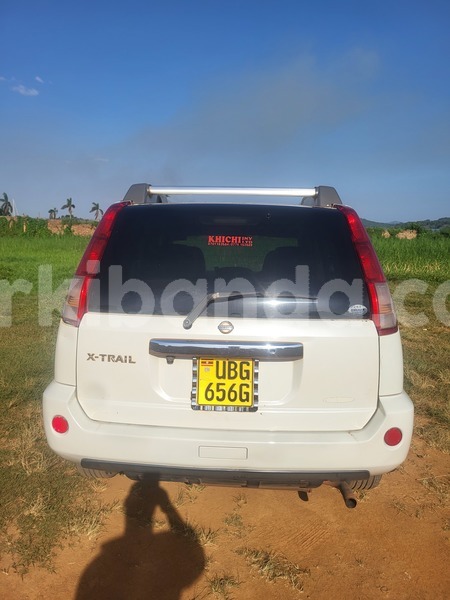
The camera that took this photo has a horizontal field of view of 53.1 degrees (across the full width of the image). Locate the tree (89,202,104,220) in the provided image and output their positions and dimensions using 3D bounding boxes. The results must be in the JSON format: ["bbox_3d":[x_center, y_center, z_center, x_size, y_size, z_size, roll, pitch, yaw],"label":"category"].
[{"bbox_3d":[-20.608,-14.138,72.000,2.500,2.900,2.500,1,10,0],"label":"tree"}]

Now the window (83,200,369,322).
[{"bbox_3d":[0.021,-0.183,1.977,1.160,0.530,0.110,1,-16,2],"label":"window"}]

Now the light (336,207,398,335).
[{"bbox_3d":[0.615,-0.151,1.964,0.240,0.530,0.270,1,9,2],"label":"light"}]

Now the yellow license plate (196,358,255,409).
[{"bbox_3d":[0.002,0.354,1.920,0.245,0.215,0.020,2,2,3],"label":"yellow license plate"}]

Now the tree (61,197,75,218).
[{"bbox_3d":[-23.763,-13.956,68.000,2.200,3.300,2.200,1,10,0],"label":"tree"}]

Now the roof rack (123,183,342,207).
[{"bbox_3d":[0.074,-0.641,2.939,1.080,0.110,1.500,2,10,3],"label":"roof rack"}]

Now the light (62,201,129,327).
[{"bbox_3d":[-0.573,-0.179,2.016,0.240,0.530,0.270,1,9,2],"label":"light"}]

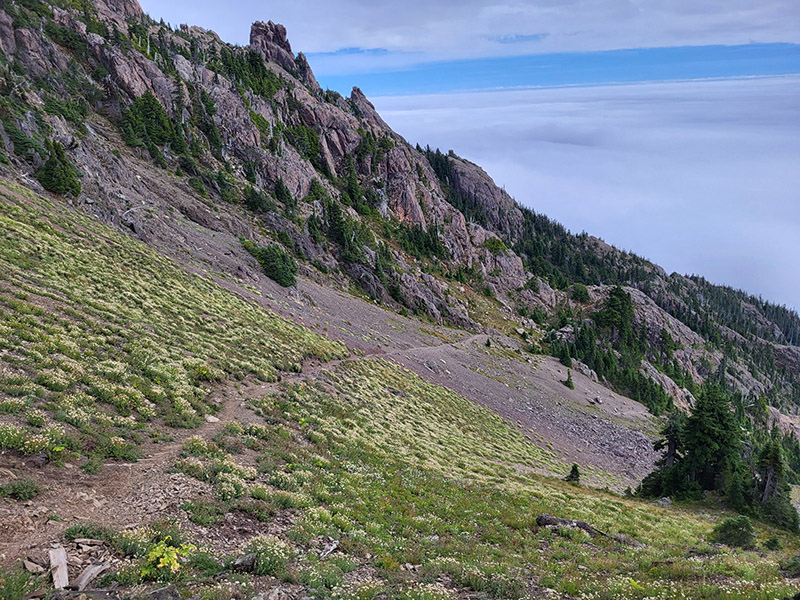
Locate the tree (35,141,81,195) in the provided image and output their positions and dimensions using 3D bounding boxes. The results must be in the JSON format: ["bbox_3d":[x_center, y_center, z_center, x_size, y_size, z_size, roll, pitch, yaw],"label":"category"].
[{"bbox_3d":[-26.382,-10.051,46.000,2.997,4.194,2.848,-13,22,-27],"label":"tree"}]

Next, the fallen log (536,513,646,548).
[{"bbox_3d":[3.260,3.900,10.050,2.689,0.270,0.330,22,7,-29],"label":"fallen log"}]

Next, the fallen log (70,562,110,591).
[{"bbox_3d":[-1.586,1.422,3.100,0.075,0.055,0.261,-2,-5,3],"label":"fallen log"}]

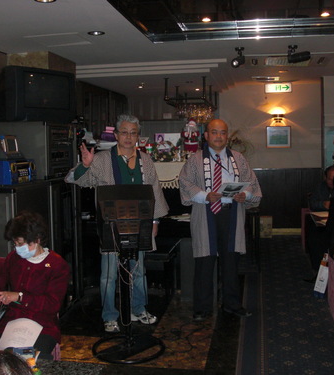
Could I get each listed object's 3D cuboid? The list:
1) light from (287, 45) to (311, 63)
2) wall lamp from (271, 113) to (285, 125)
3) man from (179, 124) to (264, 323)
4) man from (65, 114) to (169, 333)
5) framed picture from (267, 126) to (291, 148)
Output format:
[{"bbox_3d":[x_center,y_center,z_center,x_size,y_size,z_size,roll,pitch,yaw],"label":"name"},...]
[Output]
[{"bbox_3d":[1.305,-1.316,5.120,0.230,0.175,0.115,2,5,31],"label":"light"},{"bbox_3d":[1.713,-1.067,7.987,0.220,0.200,0.130,0,5,10],"label":"wall lamp"},{"bbox_3d":[0.448,0.259,4.345,0.660,1.660,0.440,0,5,5],"label":"man"},{"bbox_3d":[-0.386,0.281,4.103,0.800,1.680,0.470,-1,5,-5],"label":"man"},{"bbox_3d":[1.733,-0.775,8.059,0.390,0.345,0.030,0,5,10],"label":"framed picture"}]

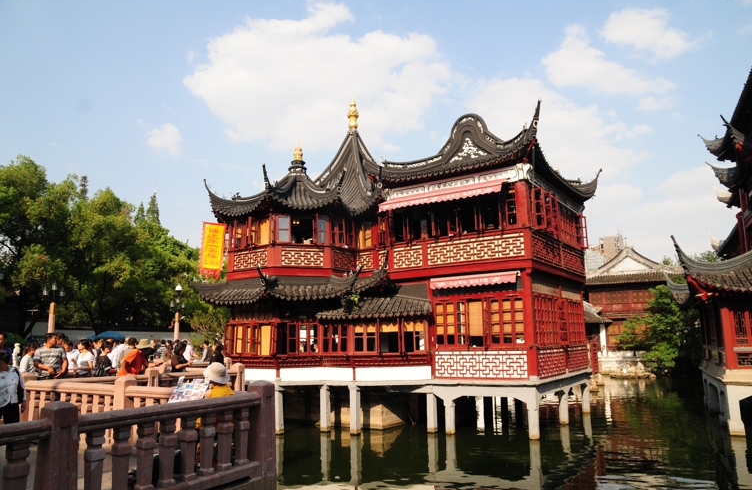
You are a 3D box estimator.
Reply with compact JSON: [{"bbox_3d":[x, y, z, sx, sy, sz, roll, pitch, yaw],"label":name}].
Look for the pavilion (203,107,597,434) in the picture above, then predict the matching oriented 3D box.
[{"bbox_3d":[0.992,0.158,21.166,13.450,13.350,12.580,-8,-12,31],"label":"pavilion"}]

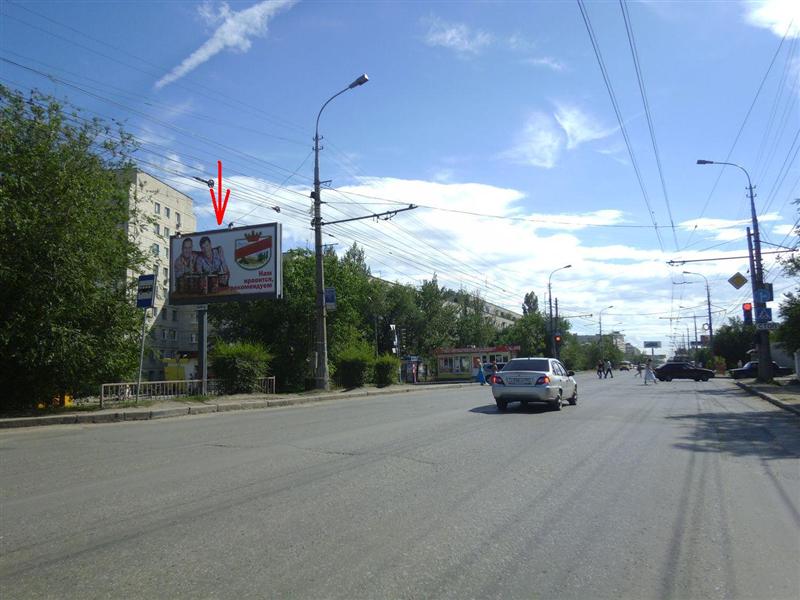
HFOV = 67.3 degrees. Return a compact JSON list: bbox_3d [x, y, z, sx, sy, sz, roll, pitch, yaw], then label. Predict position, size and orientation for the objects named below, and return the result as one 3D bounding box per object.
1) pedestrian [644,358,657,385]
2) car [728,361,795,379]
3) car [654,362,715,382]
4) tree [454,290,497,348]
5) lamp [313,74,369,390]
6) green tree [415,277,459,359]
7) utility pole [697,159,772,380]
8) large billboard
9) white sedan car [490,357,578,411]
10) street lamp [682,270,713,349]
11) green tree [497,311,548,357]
[{"bbox_3d":[15.508,4.439,37.200,0.620,1.600,0.520,-3,-7,22],"label":"pedestrian"},{"bbox_3d":[27.974,5.440,46.500,4.400,1.430,1.700,-3,-6,18],"label":"car"},{"bbox_3d":[20.205,5.104,42.600,4.050,1.400,1.650,-2,-6,11],"label":"car"},{"bbox_3d":[7.978,3.512,64.479,4.200,9.080,4.200,-4,-7,25],"label":"tree"},{"bbox_3d":[-2.411,-2.727,24.321,2.400,12.700,0.500,-4,-7,24],"label":"lamp"},{"bbox_3d":[3.215,2.327,54.489,3.900,9.270,3.900,-1,-6,0],"label":"green tree"},{"bbox_3d":[18.300,-1.704,33.122,2.950,12.500,0.500,-4,-7,24],"label":"utility pole"},{"bbox_3d":[-8.050,-1.666,27.800,6.100,3.350,0.500,-3,-7,23],"label":"large billboard"},{"bbox_3d":[3.930,2.330,17.000,1.660,1.390,4.480,-4,-7,25],"label":"white sedan car"},{"bbox_3d":[37.411,2.852,75.137,2.900,12.600,0.450,-4,-7,24],"label":"street lamp"},{"bbox_3d":[14.218,4.956,70.395,5.400,7.490,5.400,-4,-7,25],"label":"green tree"}]

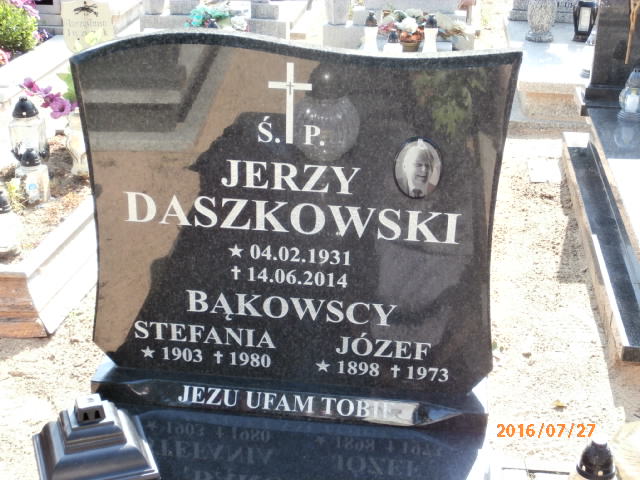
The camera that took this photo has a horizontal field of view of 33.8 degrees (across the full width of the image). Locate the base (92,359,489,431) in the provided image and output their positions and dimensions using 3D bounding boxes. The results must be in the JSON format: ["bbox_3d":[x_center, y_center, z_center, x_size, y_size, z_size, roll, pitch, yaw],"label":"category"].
[{"bbox_3d":[-0.058,0.293,2.177,0.800,0.042,0.180,4,27,5],"label":"base"}]

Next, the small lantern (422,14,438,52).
[{"bbox_3d":[0.519,-0.968,4.950,0.064,0.185,0.064,4,27,5],"label":"small lantern"}]

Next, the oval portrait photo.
[{"bbox_3d":[0.177,-0.126,1.891,0.087,0.118,0.012,4,27,5],"label":"oval portrait photo"}]

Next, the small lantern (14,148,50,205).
[{"bbox_3d":[-0.918,-0.203,3.370,0.095,0.165,0.095,7,27,11],"label":"small lantern"}]

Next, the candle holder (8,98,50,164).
[{"bbox_3d":[-1.011,-0.380,3.660,0.115,0.215,0.115,7,27,11],"label":"candle holder"}]

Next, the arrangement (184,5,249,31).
[{"bbox_3d":[-0.516,-1.093,5.200,0.295,0.120,0.190,4,27,5],"label":"arrangement"}]

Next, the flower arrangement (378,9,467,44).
[{"bbox_3d":[0.494,-1.018,5.050,0.410,0.175,0.230,4,27,5],"label":"flower arrangement"}]

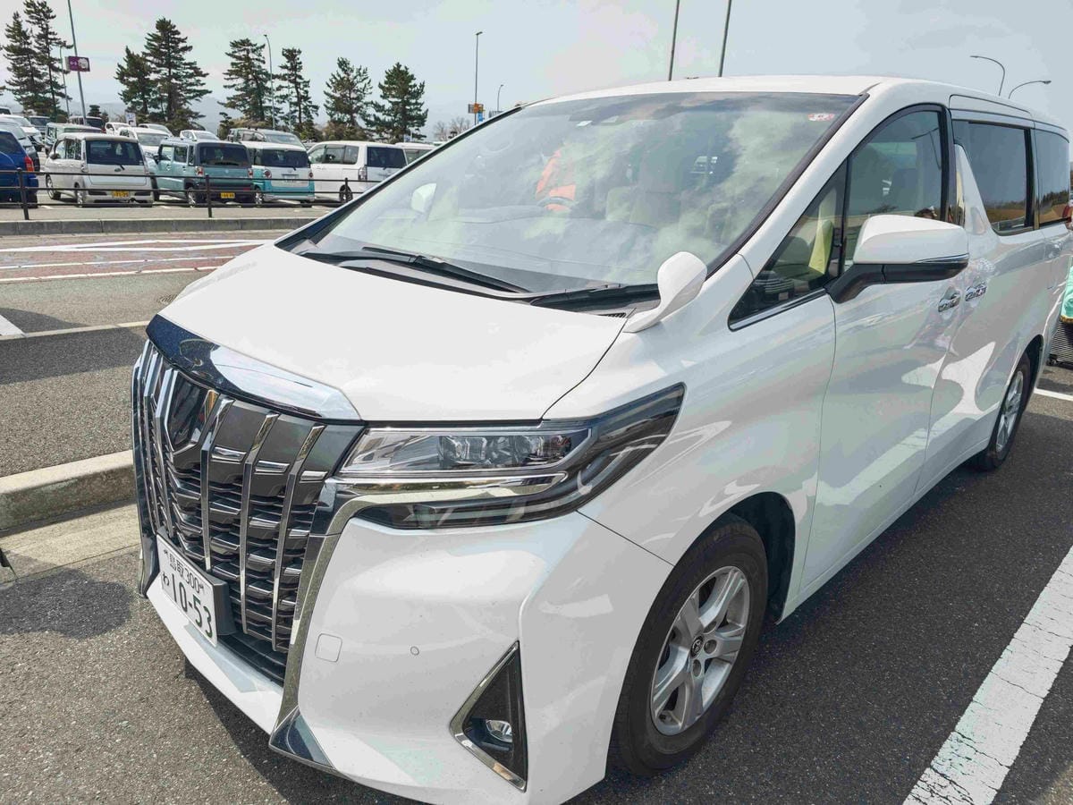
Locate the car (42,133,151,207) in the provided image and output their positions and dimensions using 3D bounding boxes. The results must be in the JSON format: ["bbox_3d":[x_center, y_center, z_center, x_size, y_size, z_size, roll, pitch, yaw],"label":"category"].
[{"bbox_3d":[-10.742,-5.677,17.308,3.395,1.650,1.475,19,24,40],"label":"car"}]

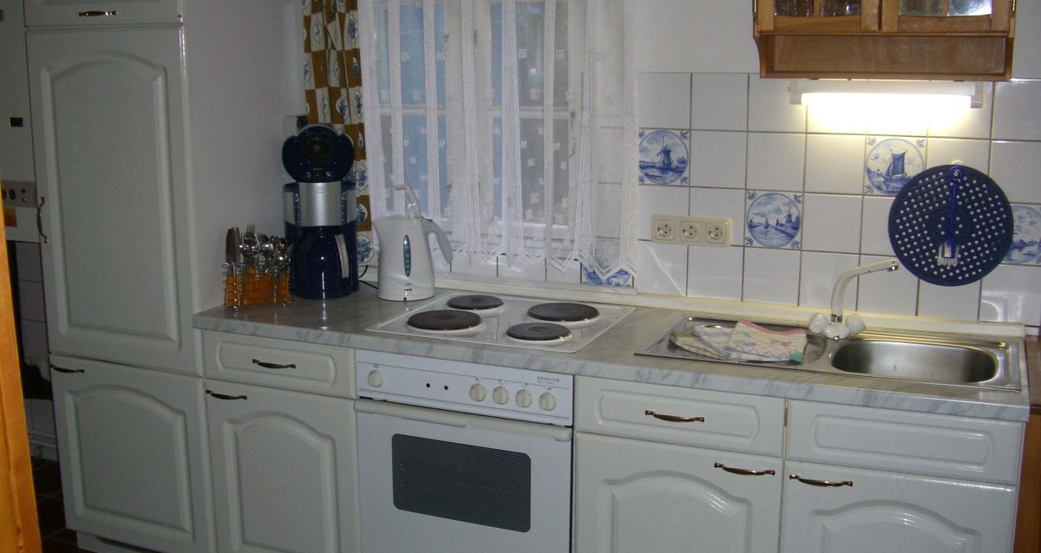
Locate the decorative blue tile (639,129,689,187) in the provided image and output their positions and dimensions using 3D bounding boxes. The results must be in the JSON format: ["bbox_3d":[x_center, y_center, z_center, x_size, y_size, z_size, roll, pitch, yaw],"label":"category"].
[{"bbox_3d":[0.387,-0.320,3.081,0.150,0.150,0.009,5,12,24],"label":"decorative blue tile"}]

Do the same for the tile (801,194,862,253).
[{"bbox_3d":[0.797,-0.137,2.927,0.150,0.150,0.009,5,12,24],"label":"tile"}]

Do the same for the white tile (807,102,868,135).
[{"bbox_3d":[0.794,-0.432,2.870,0.150,0.150,0.009,5,12,24],"label":"white tile"}]

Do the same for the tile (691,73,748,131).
[{"bbox_3d":[0.523,-0.456,2.992,0.150,0.150,0.009,5,12,24],"label":"tile"}]

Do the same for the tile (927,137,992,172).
[{"bbox_3d":[1.064,-0.260,2.780,0.150,0.150,0.009,5,12,24],"label":"tile"}]

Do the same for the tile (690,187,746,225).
[{"bbox_3d":[0.533,-0.163,3.100,0.152,0.152,0.010,5,12,23],"label":"tile"}]

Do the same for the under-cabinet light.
[{"bbox_3d":[0.888,-0.450,2.794,0.468,0.072,0.075,5,12,23],"label":"under-cabinet light"}]

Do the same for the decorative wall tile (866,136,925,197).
[{"bbox_3d":[0.931,-0.272,2.839,0.150,0.150,0.009,5,12,24],"label":"decorative wall tile"}]

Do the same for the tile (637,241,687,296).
[{"bbox_3d":[0.393,-0.022,3.191,0.152,0.152,0.010,5,12,23],"label":"tile"}]

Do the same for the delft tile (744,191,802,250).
[{"bbox_3d":[0.673,-0.151,3.039,0.152,0.152,0.010,5,12,23],"label":"delft tile"}]

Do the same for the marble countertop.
[{"bbox_3d":[0.173,0.146,2.934,2.096,0.038,0.603,5,12,23],"label":"marble countertop"}]

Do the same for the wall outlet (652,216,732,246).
[{"bbox_3d":[0.462,-0.122,3.084,0.222,0.078,0.015,5,12,23],"label":"wall outlet"}]

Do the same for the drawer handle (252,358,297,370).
[{"bbox_3d":[-0.659,0.235,3.032,0.142,0.018,0.026,5,12,24],"label":"drawer handle"}]

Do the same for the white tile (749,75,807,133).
[{"bbox_3d":[0.670,-0.452,2.980,0.152,0.152,0.010,5,12,23],"label":"white tile"}]

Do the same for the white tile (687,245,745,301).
[{"bbox_3d":[0.534,-0.011,3.130,0.152,0.152,0.010,5,12,23],"label":"white tile"}]

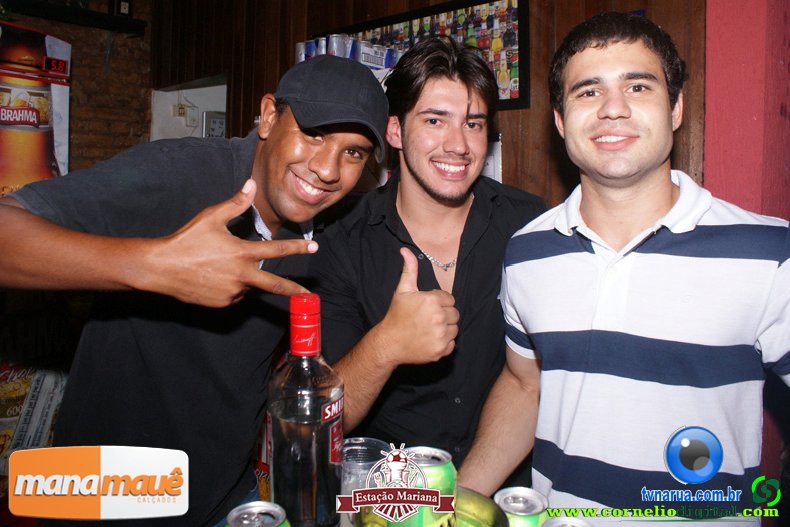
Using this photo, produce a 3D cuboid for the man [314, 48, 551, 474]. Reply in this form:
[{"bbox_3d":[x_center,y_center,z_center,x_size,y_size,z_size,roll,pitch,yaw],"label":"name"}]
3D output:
[{"bbox_3d":[0.090,0.480,1.030,0.540,1.700,0.420,1,2,-10],"label":"man"}]

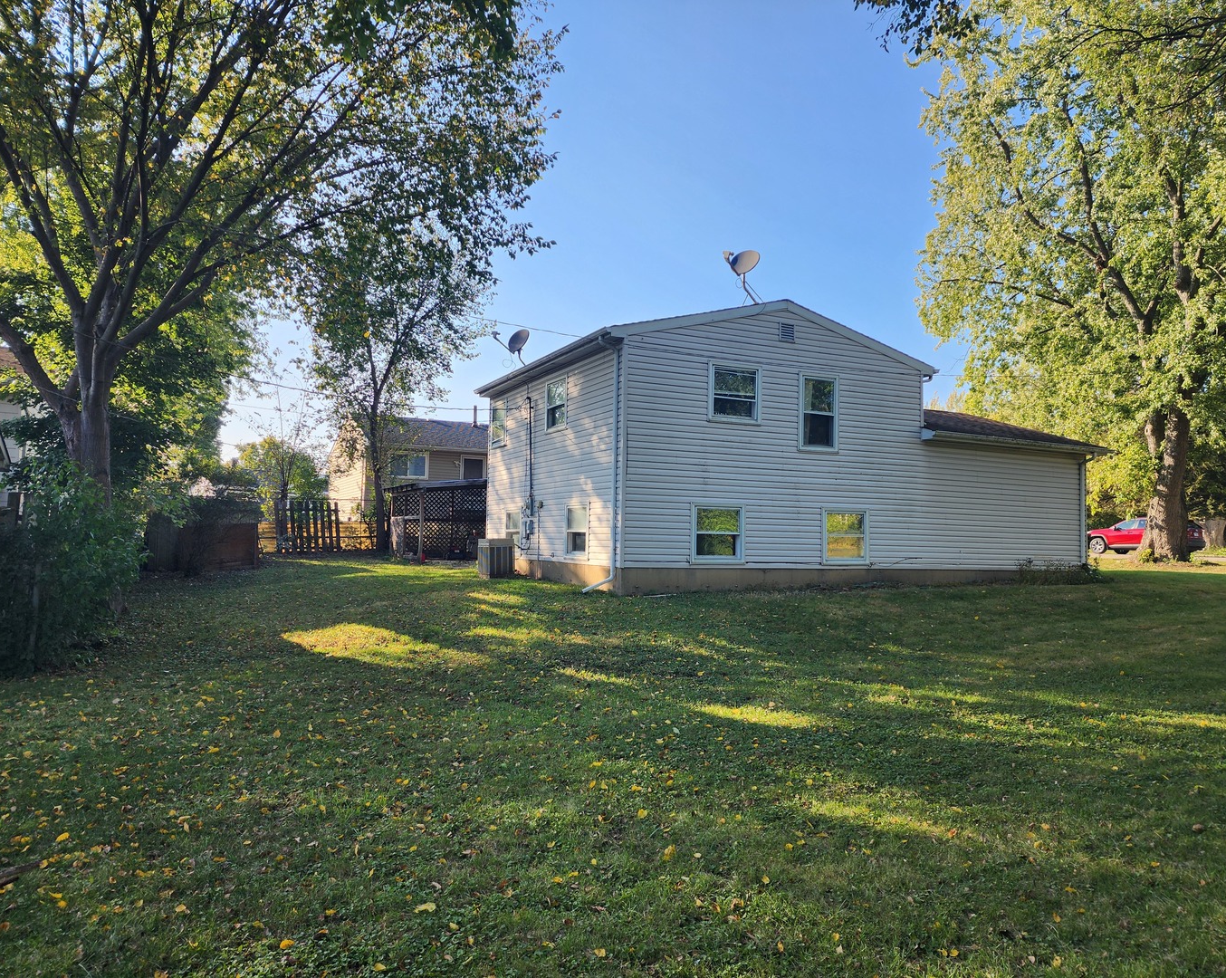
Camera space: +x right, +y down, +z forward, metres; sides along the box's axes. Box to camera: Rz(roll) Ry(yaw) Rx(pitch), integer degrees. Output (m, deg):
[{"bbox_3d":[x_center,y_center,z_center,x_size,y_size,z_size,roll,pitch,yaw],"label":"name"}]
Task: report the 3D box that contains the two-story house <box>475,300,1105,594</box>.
[{"bbox_3d":[4.071,-0.562,23.060,13.370,5.900,10.100,3,-3,-24],"label":"two-story house"}]

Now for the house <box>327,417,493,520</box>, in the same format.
[{"bbox_3d":[-7.536,-0.130,44.345,12.800,6.350,8.500,3,-3,-30],"label":"house"}]

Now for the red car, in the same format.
[{"bbox_3d":[23.480,2.110,38.530,1.860,1.700,4.600,3,-3,-31],"label":"red car"}]

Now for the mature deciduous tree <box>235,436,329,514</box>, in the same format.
[{"bbox_3d":[-18.299,-0.014,47.975,5.000,6.006,5.000,1,-3,0],"label":"mature deciduous tree"}]

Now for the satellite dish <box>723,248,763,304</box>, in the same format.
[{"bbox_3d":[2.588,-4.290,17.406,0.850,1.084,0.660,4,-4,-42],"label":"satellite dish"}]

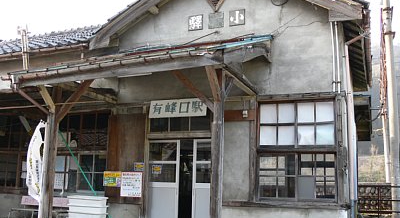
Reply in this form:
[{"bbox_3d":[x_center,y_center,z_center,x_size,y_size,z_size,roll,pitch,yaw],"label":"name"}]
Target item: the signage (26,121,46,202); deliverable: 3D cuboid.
[{"bbox_3d":[-3.372,1.083,8.339,0.400,1.640,0.160,0,-10,7],"label":"signage"}]

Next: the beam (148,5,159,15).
[{"bbox_3d":[-1.157,-2.447,9.945,0.160,0.160,0.300,-2,-11,21],"label":"beam"}]

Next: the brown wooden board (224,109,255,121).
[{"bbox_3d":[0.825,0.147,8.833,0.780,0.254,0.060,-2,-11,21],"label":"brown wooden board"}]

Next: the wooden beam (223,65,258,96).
[{"bbox_3d":[0.813,-0.542,7.952,0.140,0.160,1.901,-2,-11,21],"label":"wooden beam"}]

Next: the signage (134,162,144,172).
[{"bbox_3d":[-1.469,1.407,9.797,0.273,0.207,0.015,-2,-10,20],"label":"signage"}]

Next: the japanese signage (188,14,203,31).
[{"bbox_3d":[-0.096,-2.101,9.904,0.380,0.384,0.040,-2,-10,20],"label":"japanese signage"}]

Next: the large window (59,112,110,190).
[{"bbox_3d":[-3.131,1.110,10.524,1.683,2.055,0.100,-2,-10,20],"label":"large window"}]

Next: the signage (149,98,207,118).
[{"bbox_3d":[-0.516,-0.012,9.606,1.471,0.426,0.040,-2,-15,20],"label":"signage"}]

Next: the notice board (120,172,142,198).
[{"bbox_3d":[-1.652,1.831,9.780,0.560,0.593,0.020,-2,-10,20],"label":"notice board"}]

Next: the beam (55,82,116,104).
[{"bbox_3d":[-2.512,-0.392,9.221,0.130,0.170,1.901,-2,-11,21],"label":"beam"}]

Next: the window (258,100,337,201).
[{"bbox_3d":[2.052,0.876,8.632,1.680,2.183,0.100,-2,-10,20],"label":"window"}]

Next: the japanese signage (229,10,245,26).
[{"bbox_3d":[0.845,-2.082,9.238,0.379,0.370,0.040,-2,-11,21],"label":"japanese signage"}]

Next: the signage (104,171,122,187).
[{"bbox_3d":[-2.083,1.690,9.692,0.508,0.377,0.020,-2,-11,21],"label":"signage"}]

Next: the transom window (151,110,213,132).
[{"bbox_3d":[-0.452,0.263,9.364,1.545,0.555,0.070,-2,-11,21],"label":"transom window"}]

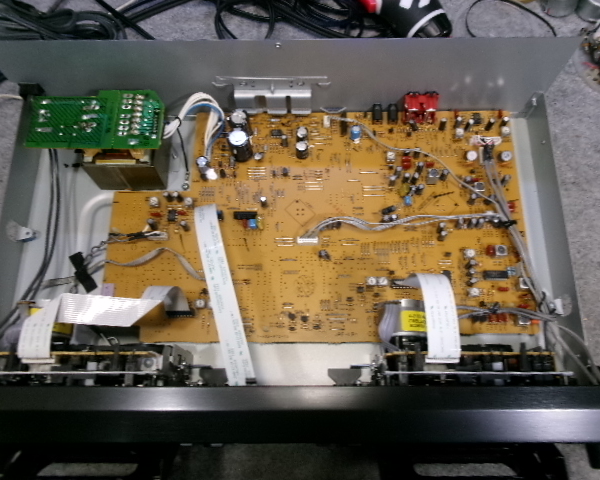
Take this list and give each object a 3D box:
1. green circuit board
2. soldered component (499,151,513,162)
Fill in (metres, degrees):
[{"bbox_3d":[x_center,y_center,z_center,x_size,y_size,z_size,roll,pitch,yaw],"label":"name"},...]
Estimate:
[{"bbox_3d":[-0.157,-0.094,0.403,0.103,0.004,0.051,0,72,1],"label":"green circuit board"},{"bbox_3d":[0.173,-0.069,0.436,0.009,0.007,0.009,0,72,1],"label":"soldered component"}]

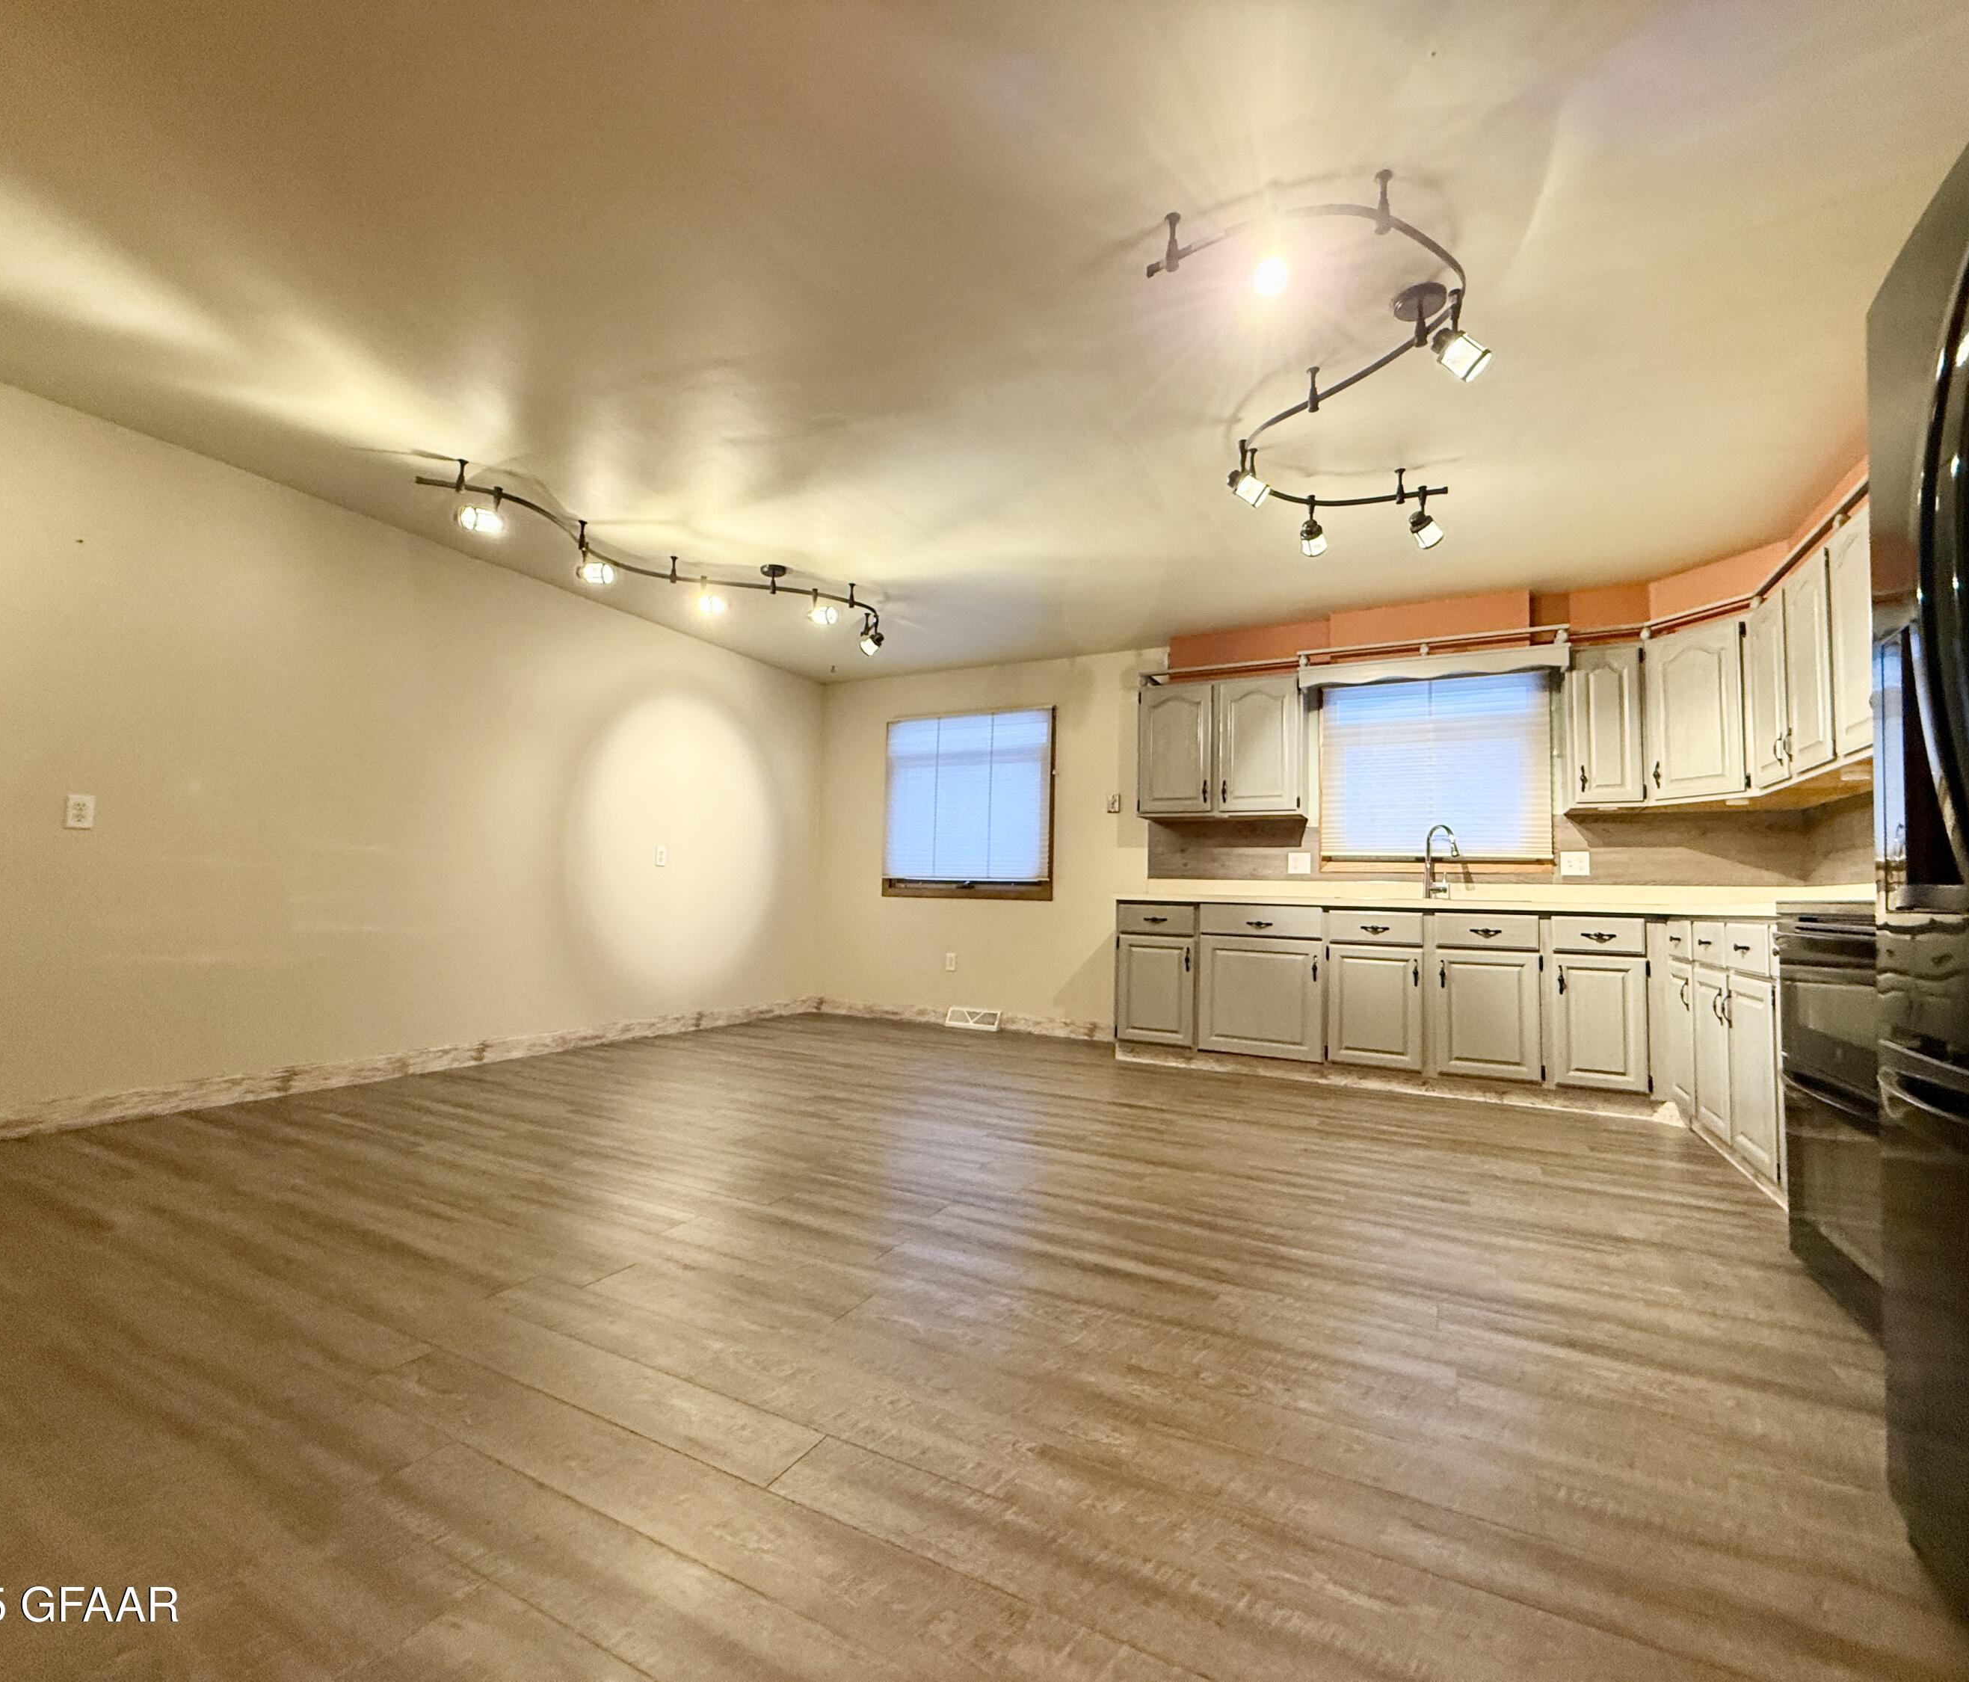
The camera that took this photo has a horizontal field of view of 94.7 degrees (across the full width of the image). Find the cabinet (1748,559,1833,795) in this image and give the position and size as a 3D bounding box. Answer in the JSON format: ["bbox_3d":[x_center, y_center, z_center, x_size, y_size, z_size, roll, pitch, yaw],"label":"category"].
[{"bbox_3d":[3.182,-0.595,3.358,0.330,0.770,0.880,-1,-4,27],"label":"cabinet"}]

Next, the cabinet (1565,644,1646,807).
[{"bbox_3d":[3.037,-0.527,4.466,0.305,0.770,0.330,-1,-4,27],"label":"cabinet"}]

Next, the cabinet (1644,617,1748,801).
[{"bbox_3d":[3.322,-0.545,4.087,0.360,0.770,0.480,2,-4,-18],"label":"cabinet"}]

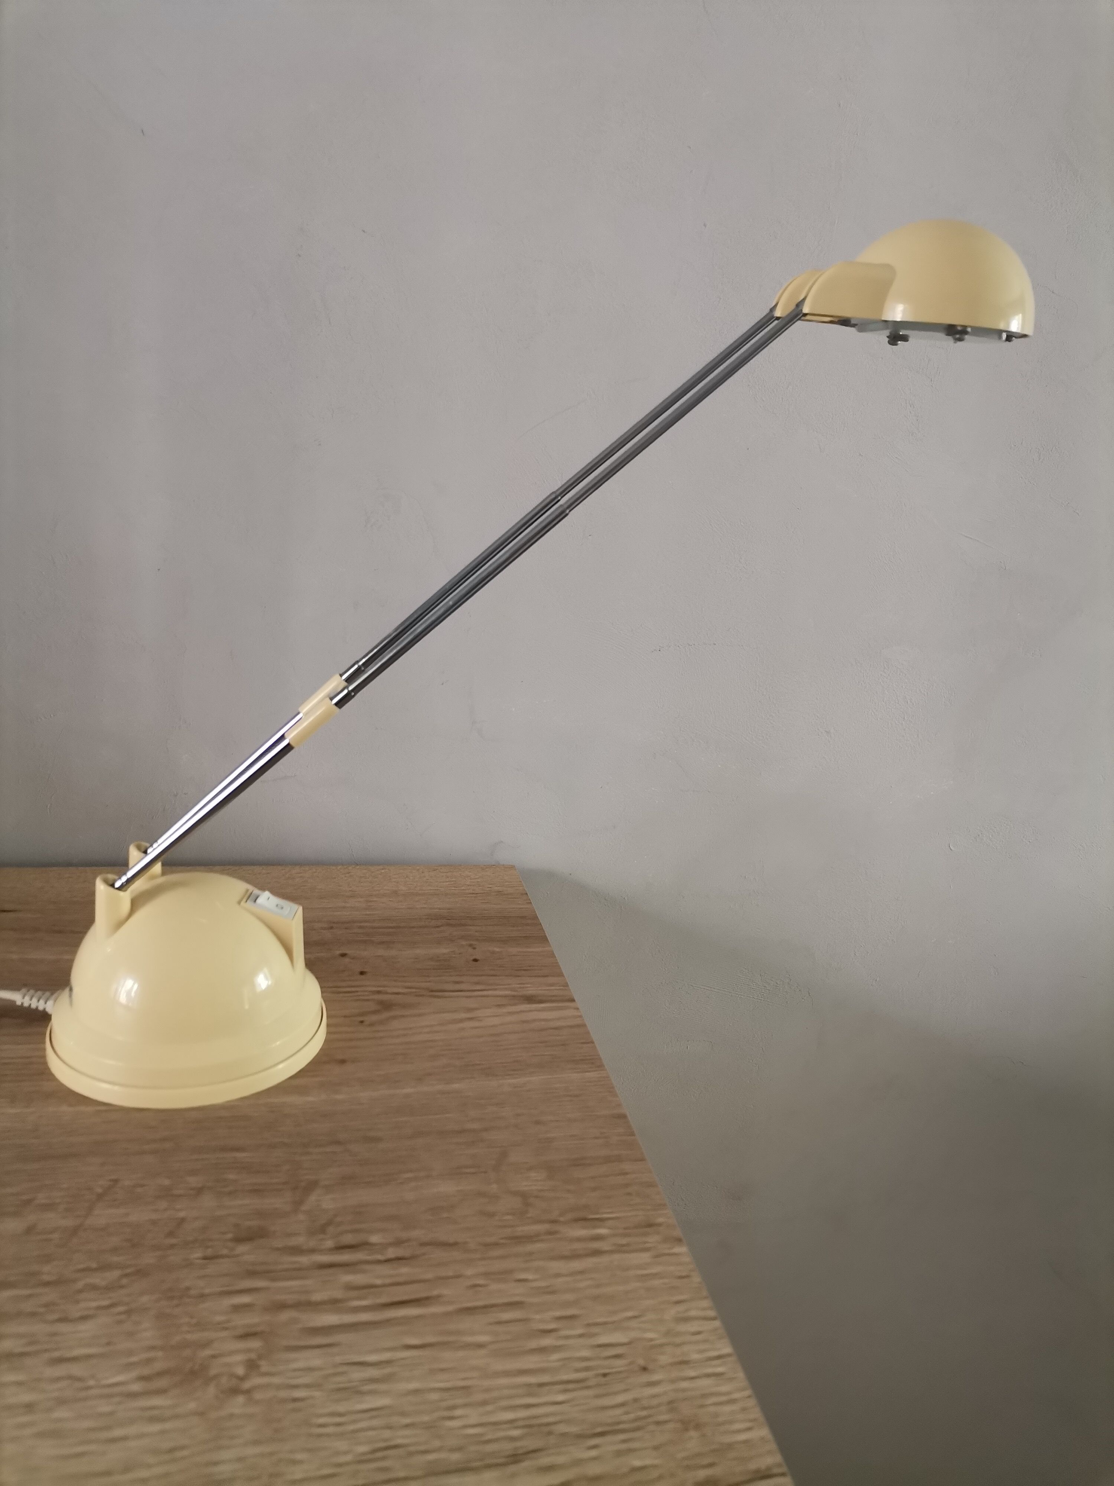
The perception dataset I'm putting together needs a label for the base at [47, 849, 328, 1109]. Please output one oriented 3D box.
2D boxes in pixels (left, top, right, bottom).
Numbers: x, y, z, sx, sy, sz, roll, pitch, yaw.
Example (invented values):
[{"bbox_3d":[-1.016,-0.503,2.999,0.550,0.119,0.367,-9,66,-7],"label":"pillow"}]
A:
[{"bbox_3d":[-0.168,0.096,0.513,0.124,0.085,0.124,3,14,-4],"label":"base"}]

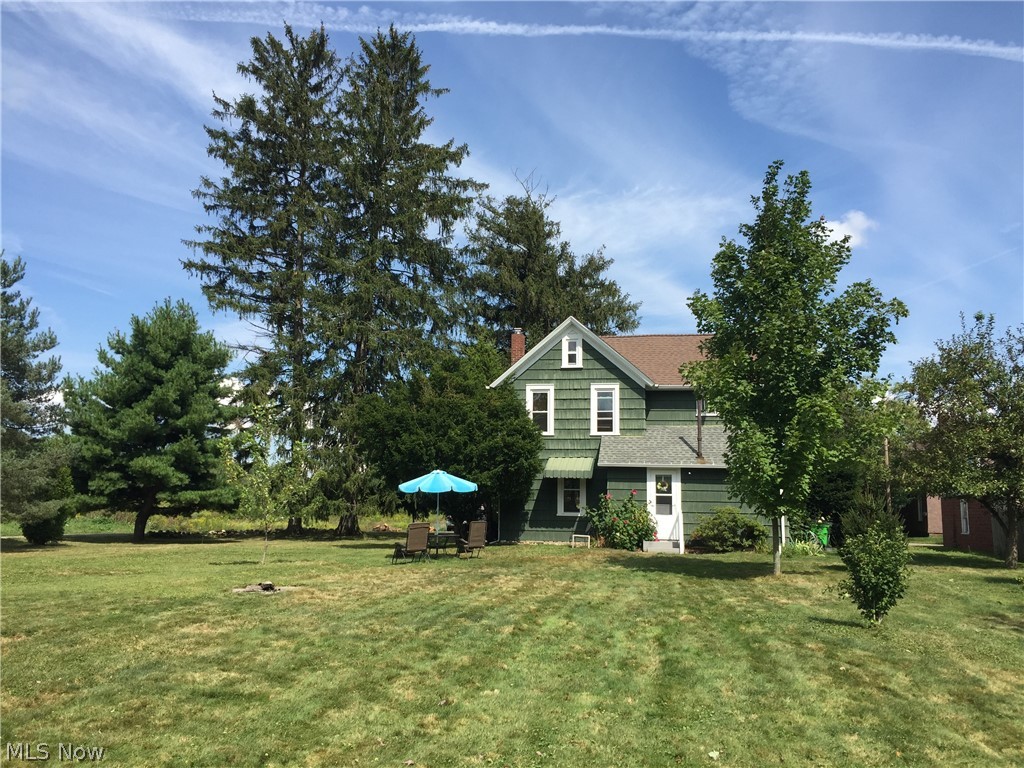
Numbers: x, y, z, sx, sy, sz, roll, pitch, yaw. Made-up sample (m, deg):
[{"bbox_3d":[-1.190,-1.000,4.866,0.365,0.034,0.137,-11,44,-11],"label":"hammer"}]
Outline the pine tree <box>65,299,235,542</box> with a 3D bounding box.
[{"bbox_3d":[-12.530,1.152,29.671,5.873,8.395,5.638,1,-8,0],"label":"pine tree"}]

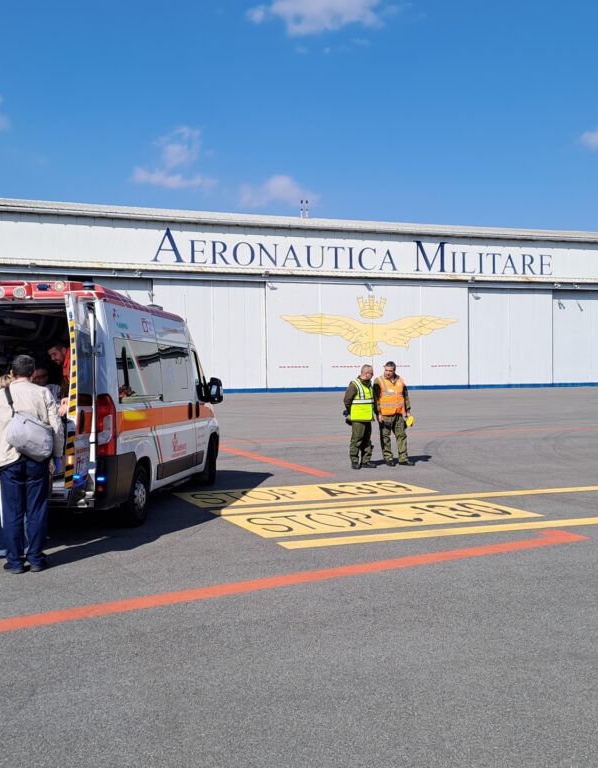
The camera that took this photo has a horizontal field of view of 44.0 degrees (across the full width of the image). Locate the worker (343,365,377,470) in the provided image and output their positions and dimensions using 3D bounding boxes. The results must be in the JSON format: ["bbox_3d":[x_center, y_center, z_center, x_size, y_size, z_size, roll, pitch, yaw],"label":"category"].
[{"bbox_3d":[1.048,0.549,12.600,0.400,1.746,0.540,0,1,41],"label":"worker"}]

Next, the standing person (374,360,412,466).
[{"bbox_3d":[1.612,0.504,12.750,0.620,1.784,0.380,-1,1,0],"label":"standing person"}]

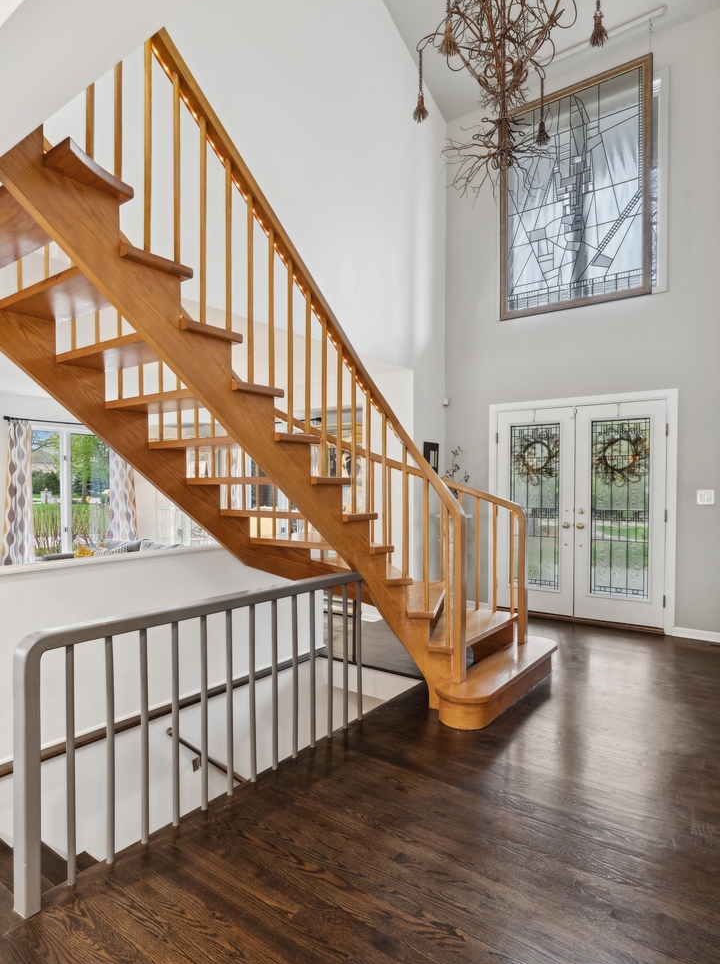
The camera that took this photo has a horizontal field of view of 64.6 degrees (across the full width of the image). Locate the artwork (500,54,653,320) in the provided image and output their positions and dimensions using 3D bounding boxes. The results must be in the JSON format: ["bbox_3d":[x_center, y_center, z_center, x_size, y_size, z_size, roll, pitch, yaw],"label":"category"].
[{"bbox_3d":[1.980,-2.664,5.352,1.391,2.063,0.050,1,1,37],"label":"artwork"}]

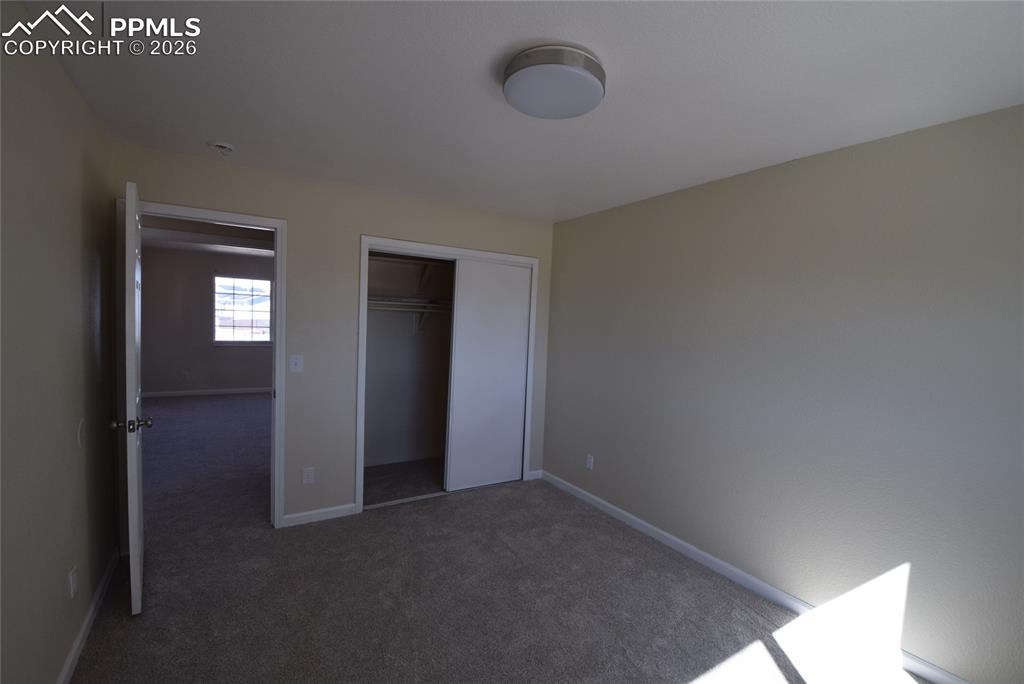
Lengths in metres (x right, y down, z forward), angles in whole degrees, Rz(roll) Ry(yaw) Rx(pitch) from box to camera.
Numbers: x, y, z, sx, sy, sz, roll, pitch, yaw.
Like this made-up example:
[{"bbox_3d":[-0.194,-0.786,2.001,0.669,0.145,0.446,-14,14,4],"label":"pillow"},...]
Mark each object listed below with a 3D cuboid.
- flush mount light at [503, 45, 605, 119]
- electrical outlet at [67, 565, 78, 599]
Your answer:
[{"bbox_3d":[0.157,-0.963,1.616,0.375,0.075,0.375,2,3,0],"label":"flush mount light"},{"bbox_3d":[-1.809,0.989,1.761,0.010,0.115,0.072,0,4,-34],"label":"electrical outlet"}]

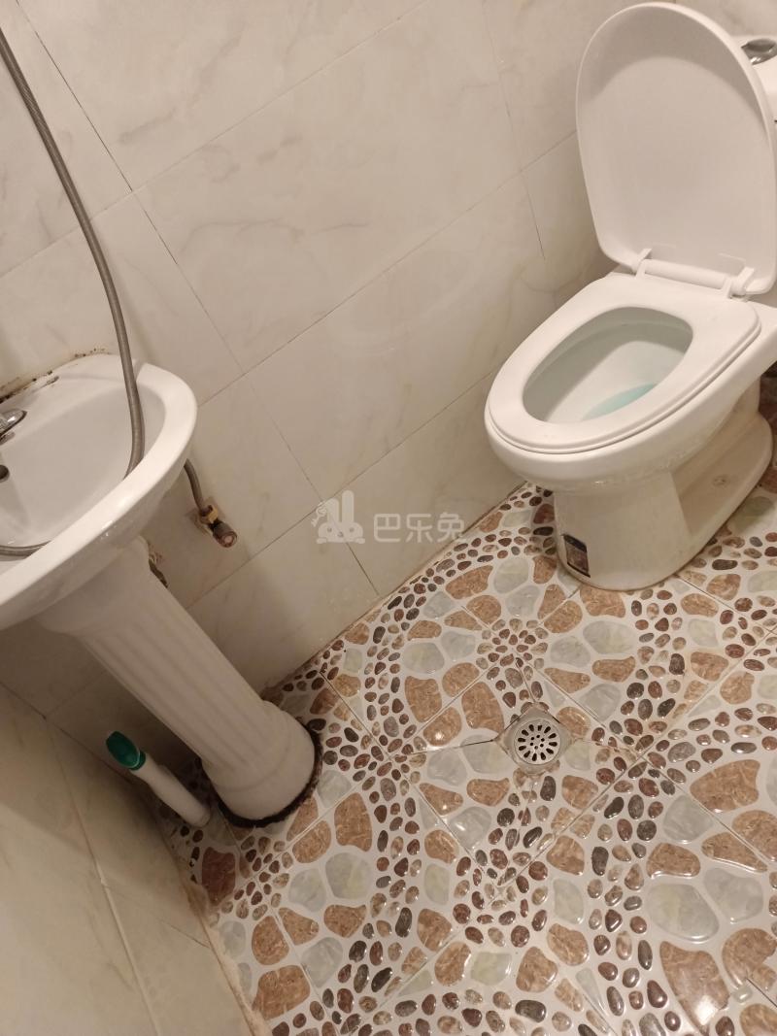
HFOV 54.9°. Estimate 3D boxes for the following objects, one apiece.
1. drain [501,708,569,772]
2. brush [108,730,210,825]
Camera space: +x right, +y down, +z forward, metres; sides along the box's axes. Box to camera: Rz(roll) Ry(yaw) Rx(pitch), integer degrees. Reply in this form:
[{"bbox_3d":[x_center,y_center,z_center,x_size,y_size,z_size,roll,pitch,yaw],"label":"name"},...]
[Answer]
[{"bbox_3d":[0.249,0.375,1.253,0.094,0.012,0.094,-39,44,-11],"label":"drain"},{"bbox_3d":[-0.400,0.460,1.310,0.049,0.260,0.049,-39,36,-12],"label":"brush"}]

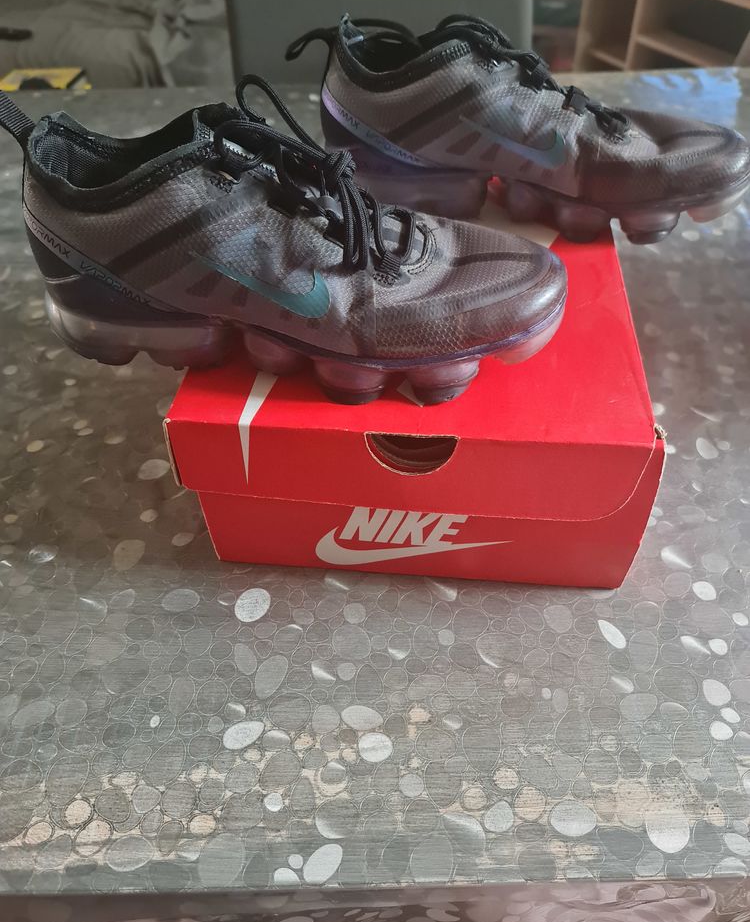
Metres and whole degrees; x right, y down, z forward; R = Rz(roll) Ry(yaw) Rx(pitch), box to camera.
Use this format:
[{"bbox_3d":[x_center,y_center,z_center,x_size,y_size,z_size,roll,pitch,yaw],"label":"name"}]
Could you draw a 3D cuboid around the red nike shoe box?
[{"bbox_3d":[0.039,-0.092,0.503,0.239,0.111,0.340,3,44,8],"label":"red nike shoe box"}]

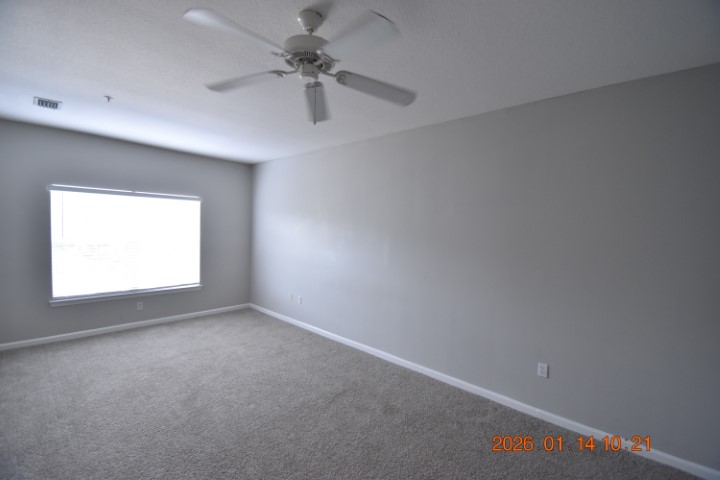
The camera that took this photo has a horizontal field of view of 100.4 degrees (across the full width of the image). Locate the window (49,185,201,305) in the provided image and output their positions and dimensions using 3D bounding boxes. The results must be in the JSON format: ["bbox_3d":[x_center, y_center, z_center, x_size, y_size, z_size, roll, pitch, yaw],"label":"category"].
[{"bbox_3d":[-3.300,0.069,4.422,0.110,1.520,1.780,4,3,41],"label":"window"}]

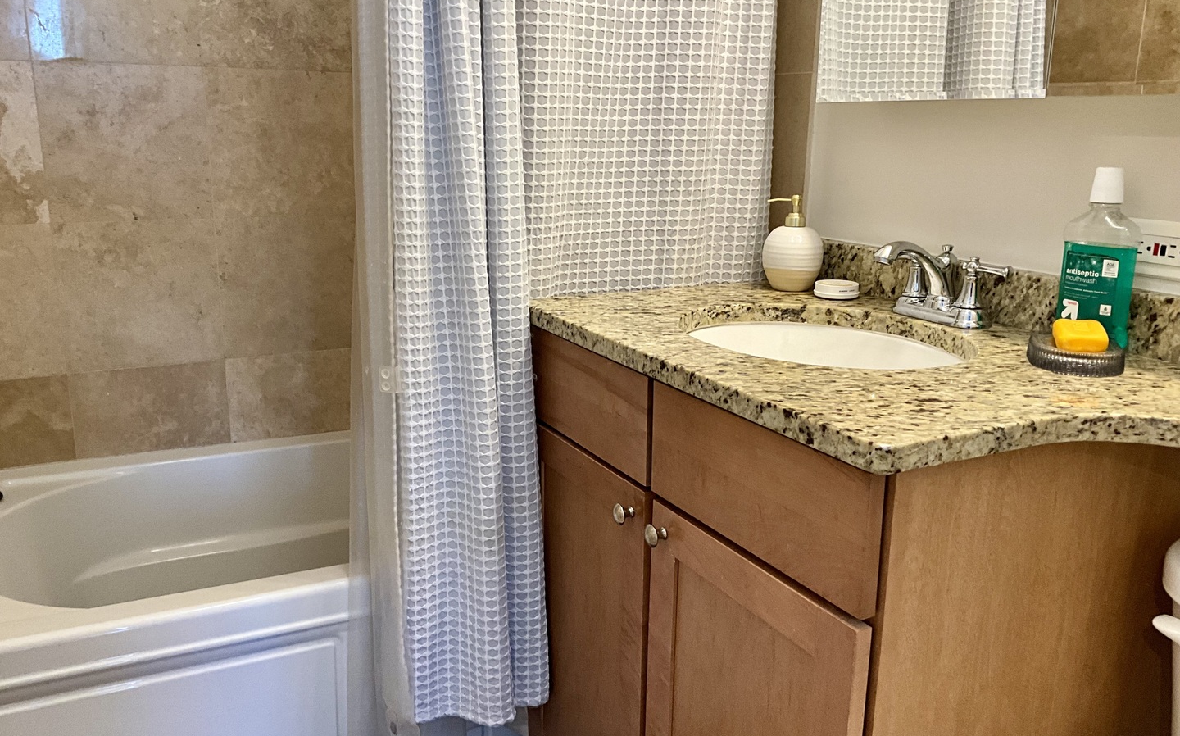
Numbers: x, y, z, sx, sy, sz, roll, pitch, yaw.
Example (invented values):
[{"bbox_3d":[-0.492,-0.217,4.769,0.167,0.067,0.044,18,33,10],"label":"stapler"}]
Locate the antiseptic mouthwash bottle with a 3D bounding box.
[{"bbox_3d":[0.619,-0.130,1.207,0.050,0.220,0.079,-9,17,-34],"label":"antiseptic mouthwash bottle"}]

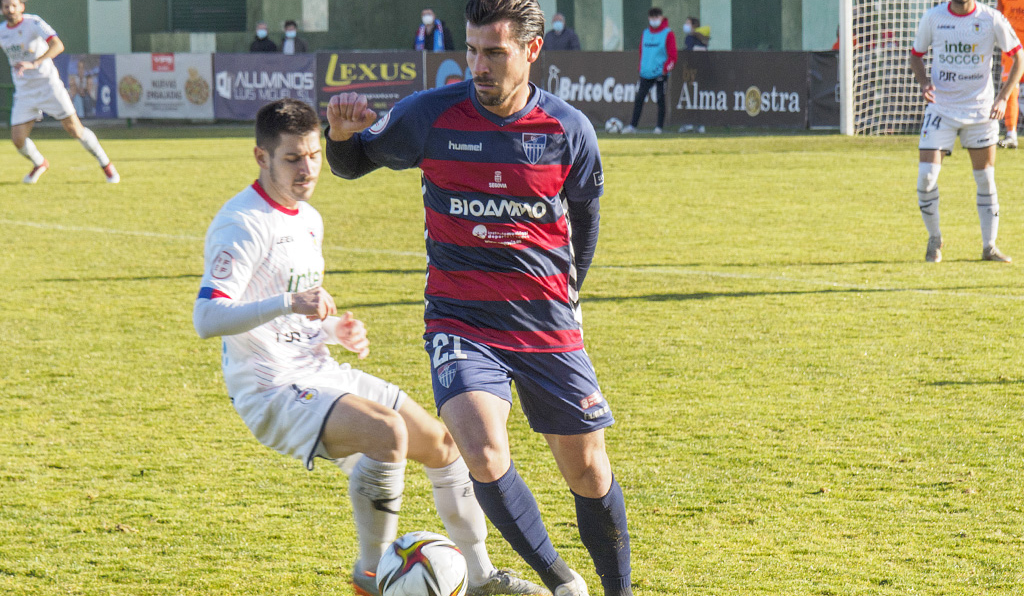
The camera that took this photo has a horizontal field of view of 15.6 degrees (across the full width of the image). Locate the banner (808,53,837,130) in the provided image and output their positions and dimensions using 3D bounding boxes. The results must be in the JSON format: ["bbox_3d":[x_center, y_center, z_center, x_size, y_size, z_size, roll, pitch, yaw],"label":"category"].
[{"bbox_3d":[4.388,-2.476,44.298,0.050,0.922,2.410,-5,6,-41],"label":"banner"}]

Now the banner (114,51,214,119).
[{"bbox_3d":[-5.303,-3.238,56.934,0.060,0.986,2.502,-5,6,-41],"label":"banner"}]

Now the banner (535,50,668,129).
[{"bbox_3d":[1.228,-2.783,49.583,0.060,0.997,2.477,-5,6,-41],"label":"banner"}]

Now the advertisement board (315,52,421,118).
[{"bbox_3d":[-1.969,-2.916,51.545,0.050,0.945,2.410,-5,6,-41],"label":"advertisement board"}]

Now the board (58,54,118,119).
[{"bbox_3d":[-6.951,-3.336,58.791,0.060,1.024,2.441,-5,6,-41],"label":"board"}]

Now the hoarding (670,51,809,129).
[{"bbox_3d":[2.799,-2.576,46.110,0.050,0.953,2.410,-5,6,-41],"label":"hoarding"}]

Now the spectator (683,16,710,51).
[{"bbox_3d":[2.337,-2.825,47.247,0.300,1.470,0.420,-4,6,-35],"label":"spectator"}]

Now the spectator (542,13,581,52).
[{"bbox_3d":[0.669,-2.930,49.236,0.520,1.660,0.340,1,5,23],"label":"spectator"}]

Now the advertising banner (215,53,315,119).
[{"bbox_3d":[-3.657,-3.119,55.082,0.060,0.985,2.460,-5,6,-41],"label":"advertising banner"}]

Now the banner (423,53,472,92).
[{"bbox_3d":[-0.380,-2.801,49.733,0.050,0.954,2.410,-5,6,-41],"label":"banner"}]

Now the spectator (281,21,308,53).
[{"bbox_3d":[-3.099,-3.163,53.454,0.480,1.620,0.320,2,6,30],"label":"spectator"}]

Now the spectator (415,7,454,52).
[{"bbox_3d":[-1.092,-3.250,52.908,0.540,1.700,0.360,2,5,30],"label":"spectator"}]

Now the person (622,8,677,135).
[{"bbox_3d":[1.747,-2.836,46.725,0.580,1.575,0.400,2,5,28],"label":"person"}]

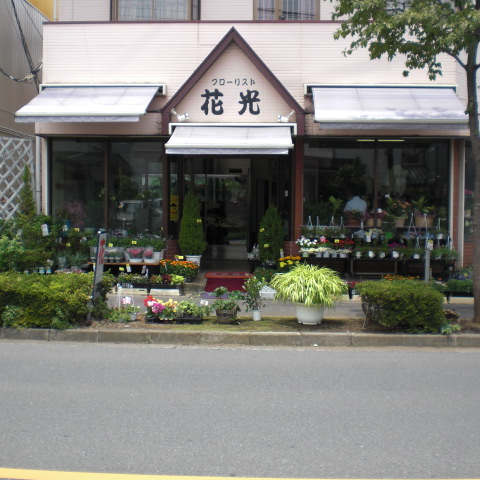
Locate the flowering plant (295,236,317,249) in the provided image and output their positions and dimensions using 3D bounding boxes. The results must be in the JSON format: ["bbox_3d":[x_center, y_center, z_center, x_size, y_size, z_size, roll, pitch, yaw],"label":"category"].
[{"bbox_3d":[1.139,0.042,12.064,0.360,0.189,0.300,0,3,2],"label":"flowering plant"}]

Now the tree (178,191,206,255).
[{"bbox_3d":[-0.833,-0.310,12.449,0.470,1.140,0.470,0,3,2],"label":"tree"}]

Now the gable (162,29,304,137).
[{"bbox_3d":[-0.121,-2.794,12.385,2.493,1.824,0.300,0,3,2],"label":"gable"}]

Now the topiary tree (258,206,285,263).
[{"bbox_3d":[0.547,-0.106,12.408,0.460,1.060,0.460,0,3,2],"label":"topiary tree"}]

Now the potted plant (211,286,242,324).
[{"bbox_3d":[-0.170,0.839,9.048,0.382,0.436,0.360,0,3,3],"label":"potted plant"}]

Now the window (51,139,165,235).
[{"bbox_3d":[-2.420,-0.930,12.900,2.100,1.840,0.100,0,3,3],"label":"window"}]

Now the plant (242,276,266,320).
[{"bbox_3d":[0.190,0.770,9.170,0.310,0.580,0.300,0,3,3],"label":"plant"}]

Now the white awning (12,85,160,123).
[{"bbox_3d":[-2.487,-2.328,11.905,2.040,0.834,1.400,0,3,2],"label":"white awning"}]

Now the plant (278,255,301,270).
[{"bbox_3d":[0.830,0.400,11.700,0.380,0.300,0.340,0,3,3],"label":"plant"}]

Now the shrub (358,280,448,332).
[{"bbox_3d":[2.017,0.825,8.867,1.080,0.520,0.780,0,3,3],"label":"shrub"}]

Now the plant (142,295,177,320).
[{"bbox_3d":[-1.020,0.885,9.050,0.460,0.360,0.300,0,3,3],"label":"plant"}]

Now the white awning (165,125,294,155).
[{"bbox_3d":[-0.170,-1.780,12.300,2.270,0.600,0.600,0,3,3],"label":"white awning"}]

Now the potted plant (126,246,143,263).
[{"bbox_3d":[-1.810,0.254,12.050,0.270,0.280,0.260,0,3,3],"label":"potted plant"}]

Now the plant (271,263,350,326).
[{"bbox_3d":[0.885,0.680,9.050,1.000,0.760,0.970,0,3,3],"label":"plant"}]

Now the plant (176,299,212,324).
[{"bbox_3d":[-0.589,0.918,9.052,0.412,0.283,0.320,0,3,3],"label":"plant"}]

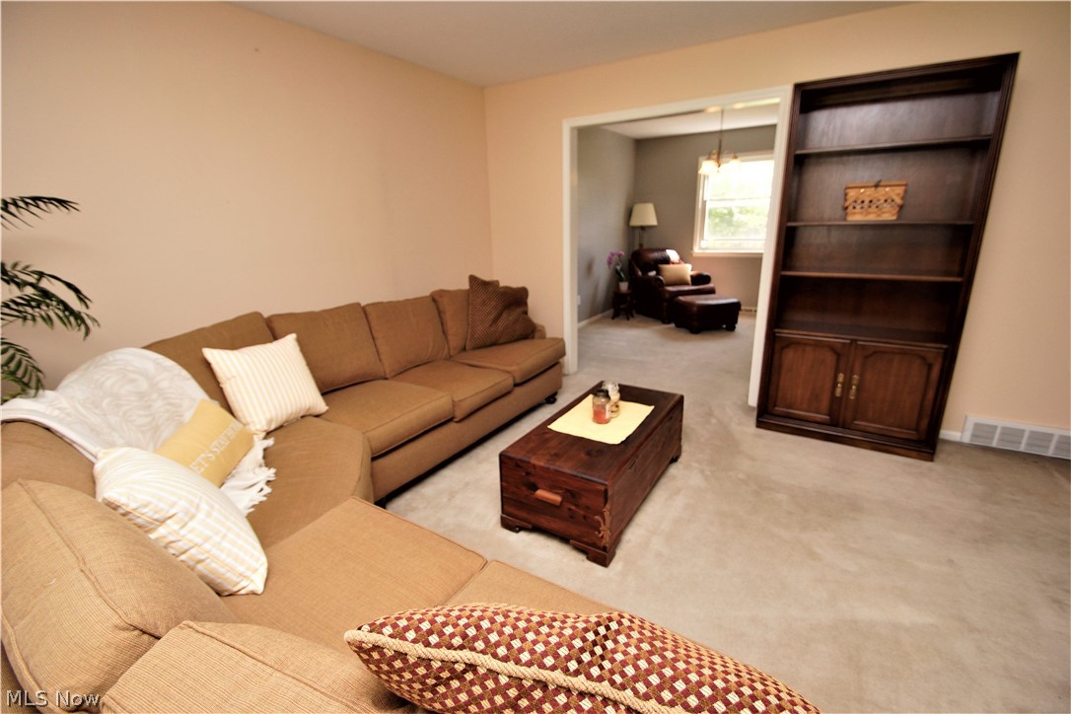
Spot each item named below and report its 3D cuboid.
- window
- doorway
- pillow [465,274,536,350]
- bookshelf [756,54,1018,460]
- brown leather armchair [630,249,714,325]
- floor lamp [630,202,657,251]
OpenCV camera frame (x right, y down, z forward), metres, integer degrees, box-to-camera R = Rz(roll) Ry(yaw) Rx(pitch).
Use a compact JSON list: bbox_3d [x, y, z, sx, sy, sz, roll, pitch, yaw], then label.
[{"bbox_3d":[2.761,-2.048,6.052,1.120,1.280,0.100,9,20,31],"label":"window"},{"bbox_3d":[0.950,-0.751,3.437,1.600,2.100,0.140,9,20,31],"label":"doorway"},{"bbox_3d":[-0.262,-0.340,3.366,0.490,0.490,0.180,-8,6,-20],"label":"pillow"},{"bbox_3d":[1.898,-0.473,2.611,0.890,2.000,0.330,9,20,31],"label":"bookshelf"},{"bbox_3d":[1.980,-1.053,6.313,0.840,0.920,0.940,-7,18,-17],"label":"brown leather armchair"},{"bbox_3d":[1.571,-1.468,6.593,0.410,1.570,0.410,2,18,13],"label":"floor lamp"}]

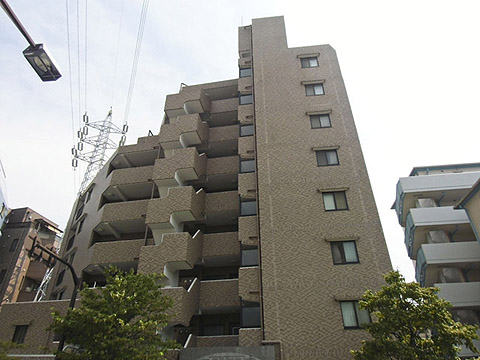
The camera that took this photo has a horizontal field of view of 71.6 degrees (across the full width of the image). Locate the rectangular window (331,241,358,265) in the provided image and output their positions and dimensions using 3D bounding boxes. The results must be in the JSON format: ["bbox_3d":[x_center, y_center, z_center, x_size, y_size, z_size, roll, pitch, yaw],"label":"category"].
[{"bbox_3d":[5.134,3.576,16.353,1.218,1.150,0.150,-3,-33,5],"label":"rectangular window"}]

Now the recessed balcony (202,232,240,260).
[{"bbox_3d":[-1.040,4.119,20.095,2.230,1.420,1.380,-5,-33,7],"label":"recessed balcony"}]

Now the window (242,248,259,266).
[{"bbox_3d":[0.521,3.996,17.108,0.920,1.010,0.150,-5,-33,7],"label":"window"}]

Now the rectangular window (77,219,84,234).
[{"bbox_3d":[-13.040,3.901,27.240,0.150,1.150,1.300,24,-41,-32],"label":"rectangular window"}]

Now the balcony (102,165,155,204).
[{"bbox_3d":[-7.967,0.221,25.039,3.950,1.440,1.950,-3,-33,5],"label":"balcony"}]

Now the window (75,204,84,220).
[{"bbox_3d":[-13.801,2.853,28.888,0.150,1.100,1.450,24,-40,-32],"label":"window"}]

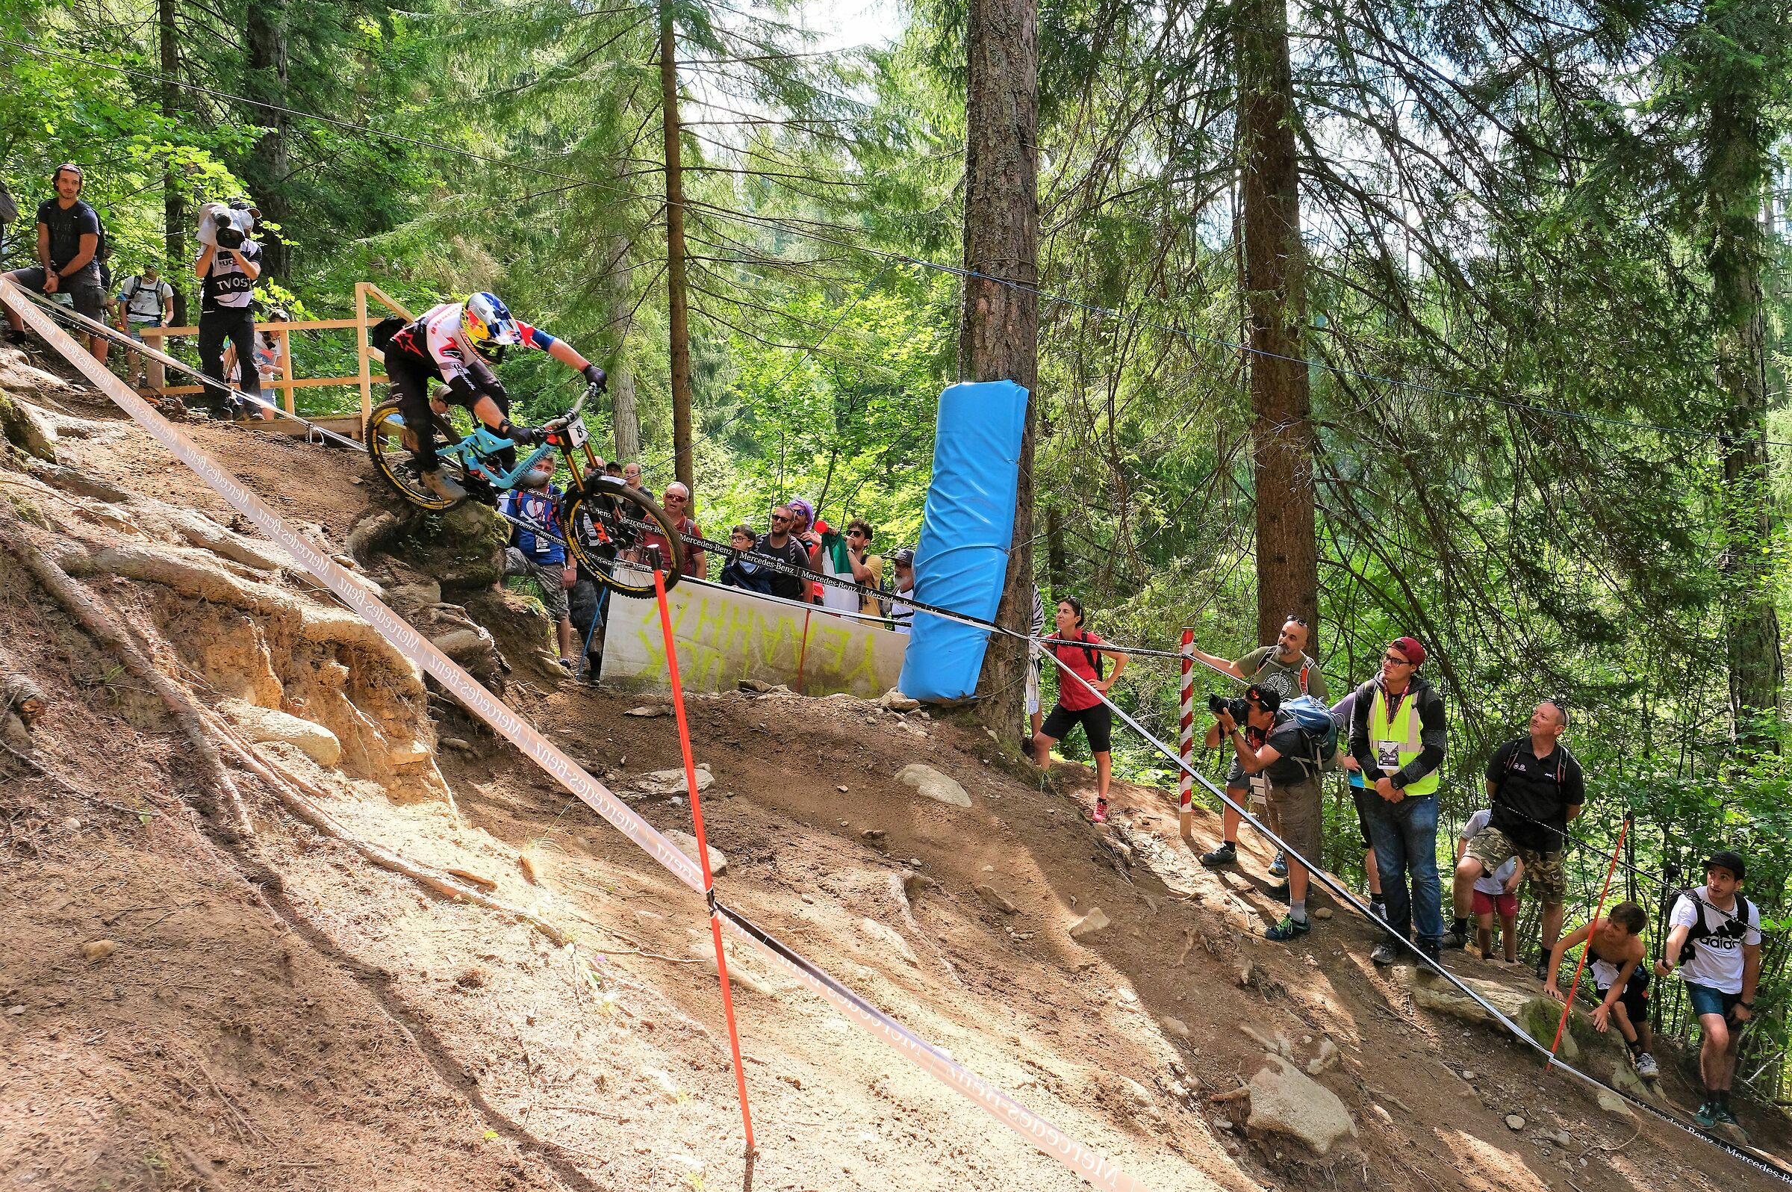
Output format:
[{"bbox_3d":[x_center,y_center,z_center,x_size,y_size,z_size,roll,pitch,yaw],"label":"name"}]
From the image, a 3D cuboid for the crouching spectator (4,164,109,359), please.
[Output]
[{"bbox_3d":[-6.448,-2.493,9.200,0.660,1.570,0.520,-2,1,-23],"label":"crouching spectator"}]

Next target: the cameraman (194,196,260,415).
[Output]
[{"bbox_3d":[-5.450,-2.343,9.750,0.580,1.780,0.650,1,-2,-37],"label":"cameraman"}]

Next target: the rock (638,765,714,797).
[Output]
[{"bbox_3d":[-1.185,0.983,6.400,0.420,0.110,0.320,-1,-1,0],"label":"rock"}]

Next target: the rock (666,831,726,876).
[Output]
[{"bbox_3d":[-0.770,0.989,4.600,0.220,0.120,0.170,10,7,-17],"label":"rock"}]

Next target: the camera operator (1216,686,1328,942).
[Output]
[{"bbox_3d":[2.130,1.211,6.800,0.600,1.430,0.490,-2,1,-12],"label":"camera operator"}]

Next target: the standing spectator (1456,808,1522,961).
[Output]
[{"bbox_3d":[3.777,1.717,7.600,0.360,1.200,0.260,-1,1,30],"label":"standing spectator"}]

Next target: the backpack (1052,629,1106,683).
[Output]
[{"bbox_3d":[1.374,0.443,8.780,0.320,0.420,0.250,-1,-2,30],"label":"backpack"}]

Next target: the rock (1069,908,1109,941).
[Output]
[{"bbox_3d":[0.876,1.481,5.400,0.170,0.110,0.130,10,7,-17],"label":"rock"}]

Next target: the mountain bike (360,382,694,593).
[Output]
[{"bbox_3d":[-2.003,-0.662,6.372,1.950,1.060,0.780,22,38,10],"label":"mountain bike"}]

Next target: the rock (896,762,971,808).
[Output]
[{"bbox_3d":[0.184,0.965,6.100,0.360,0.150,0.230,10,7,-17],"label":"rock"}]

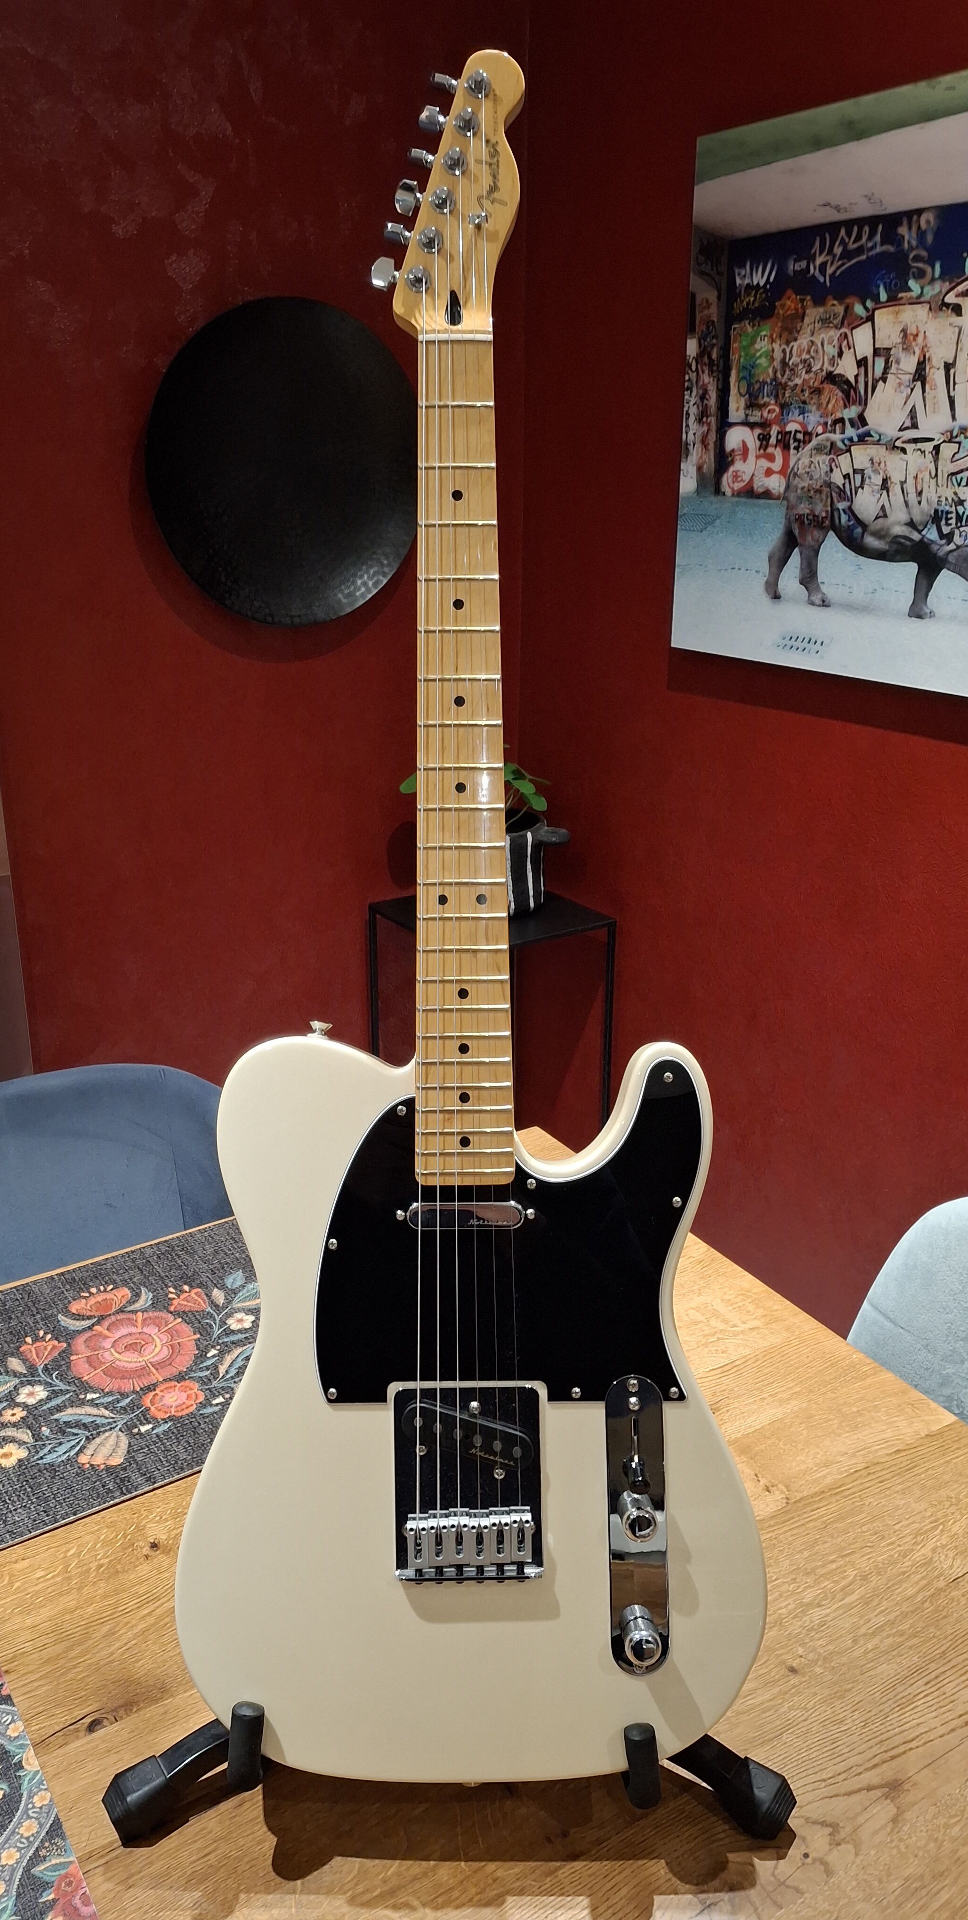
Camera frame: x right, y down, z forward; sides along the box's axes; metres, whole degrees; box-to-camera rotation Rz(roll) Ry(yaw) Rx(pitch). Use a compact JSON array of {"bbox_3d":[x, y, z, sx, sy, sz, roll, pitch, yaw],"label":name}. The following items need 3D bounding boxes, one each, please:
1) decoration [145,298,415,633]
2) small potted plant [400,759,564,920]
[{"bbox_3d":[-0.260,-0.676,1.907,0.420,0.420,0.050,-12,24,-31],"label":"decoration"},{"bbox_3d":[0.005,-0.207,2.169,0.250,0.250,0.210,1,20,0],"label":"small potted plant"}]

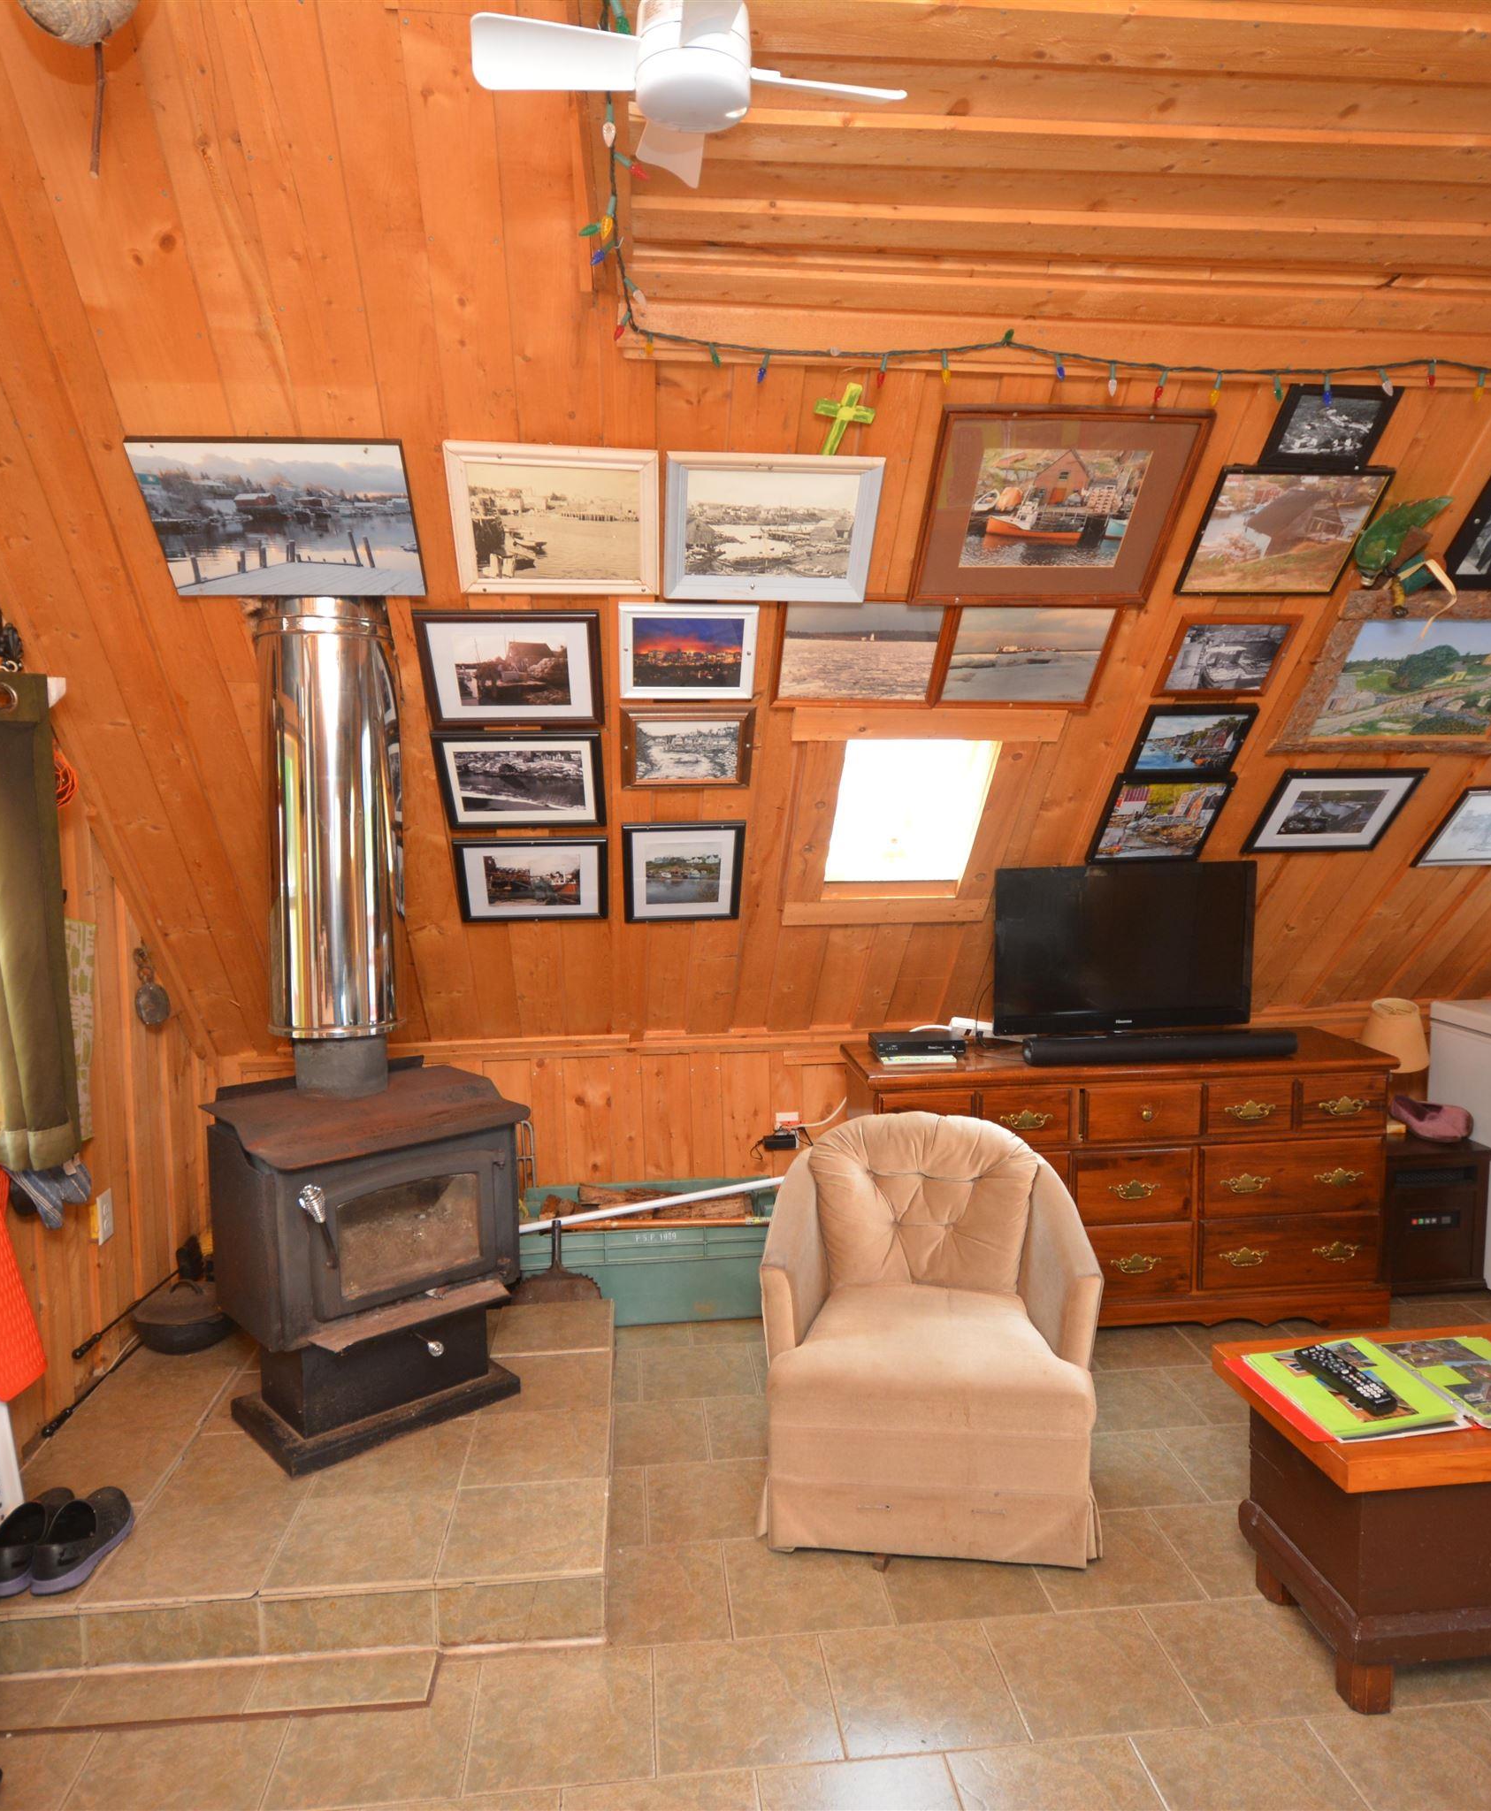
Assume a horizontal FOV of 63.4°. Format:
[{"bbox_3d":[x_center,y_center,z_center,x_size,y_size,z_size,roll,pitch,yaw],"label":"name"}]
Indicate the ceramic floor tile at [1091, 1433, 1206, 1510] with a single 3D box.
[{"bbox_3d":[0.835,1.272,2.697,0.300,0.010,0.300,-1,5,-5],"label":"ceramic floor tile"}]

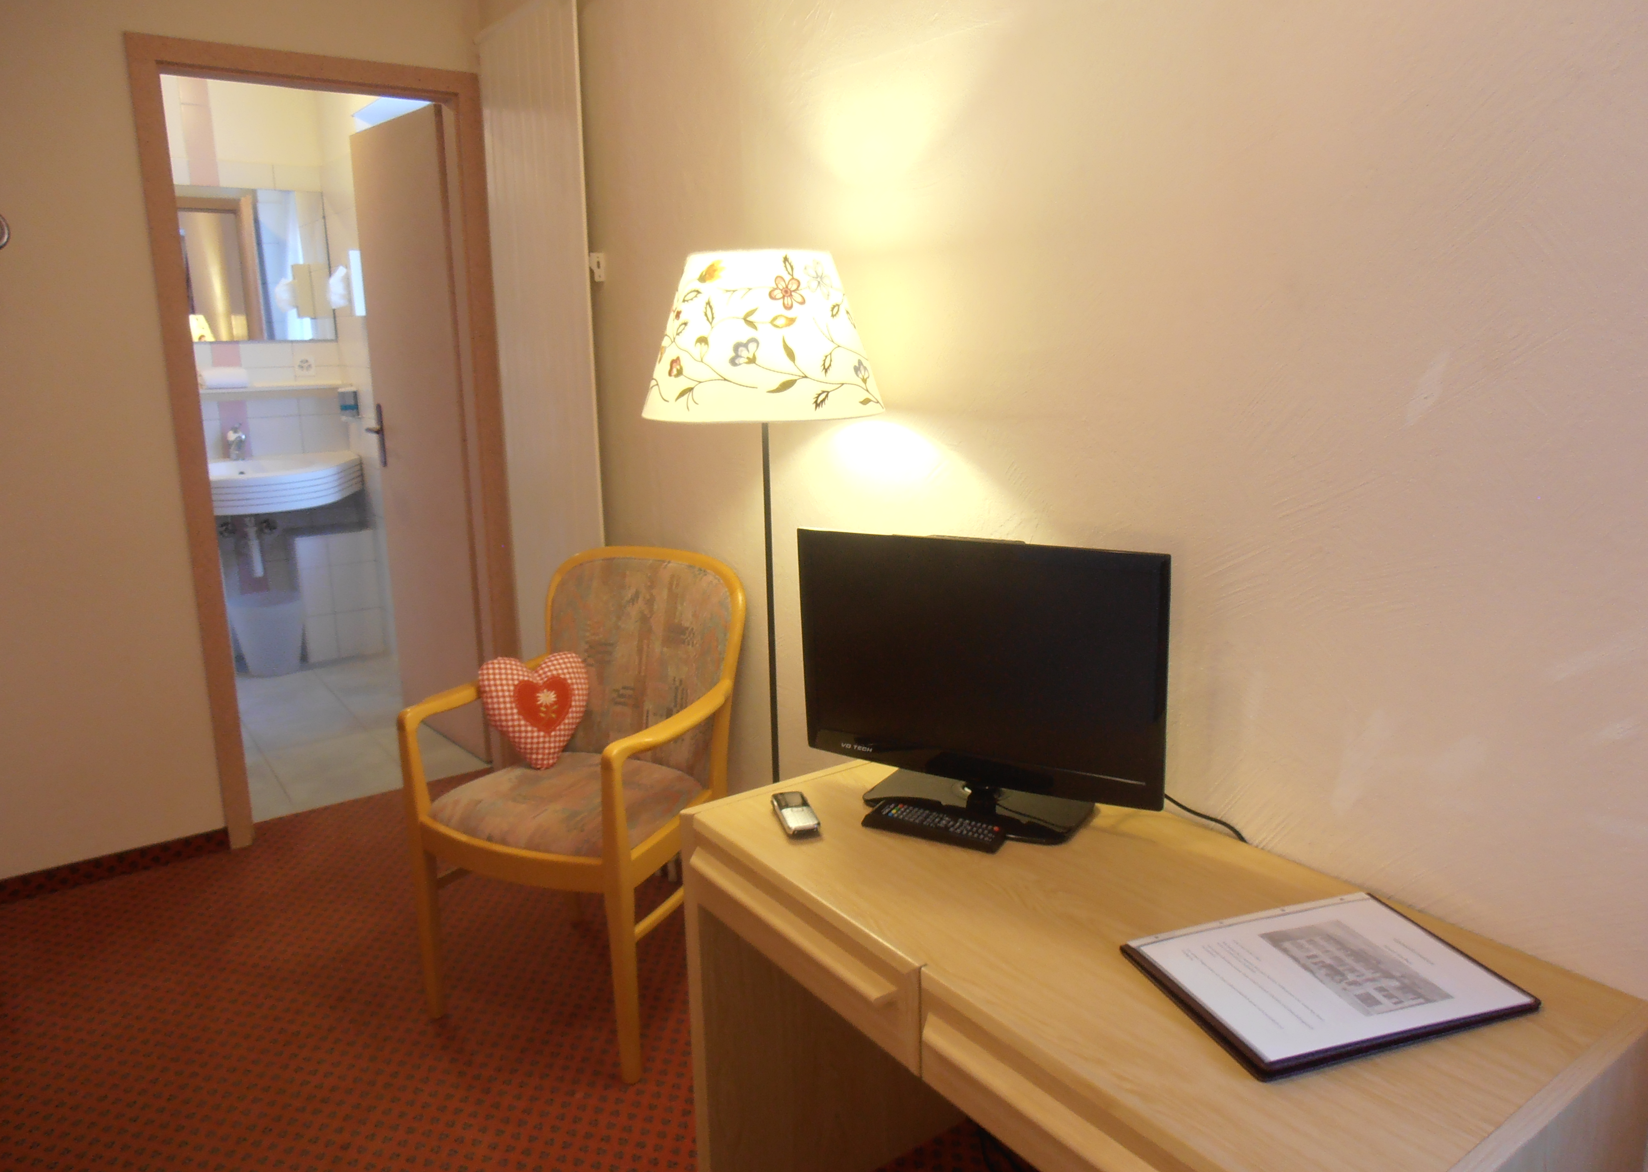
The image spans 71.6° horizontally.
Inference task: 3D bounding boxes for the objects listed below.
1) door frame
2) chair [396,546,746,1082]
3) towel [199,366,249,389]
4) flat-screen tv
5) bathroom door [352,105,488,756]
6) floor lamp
[{"bbox_3d":[-1.325,-0.360,3.187,0.845,2.053,0.168,-9,15,-35],"label":"door frame"},{"bbox_3d":[-0.457,0.408,2.311,0.544,0.890,0.554,5,13,26],"label":"chair"},{"bbox_3d":[-2.440,-0.847,4.650,0.189,0.087,0.119,-9,15,-35],"label":"towel"},{"bbox_3d":[0.203,0.119,1.551,0.521,0.368,0.173,6,14,29],"label":"flat-screen tv"},{"bbox_3d":[-1.323,-0.467,3.774,0.040,1.997,0.737,-11,16,-39],"label":"bathroom door"},{"bbox_3d":[-0.082,0.213,1.863,0.381,1.448,0.381,-9,15,-35],"label":"floor lamp"}]

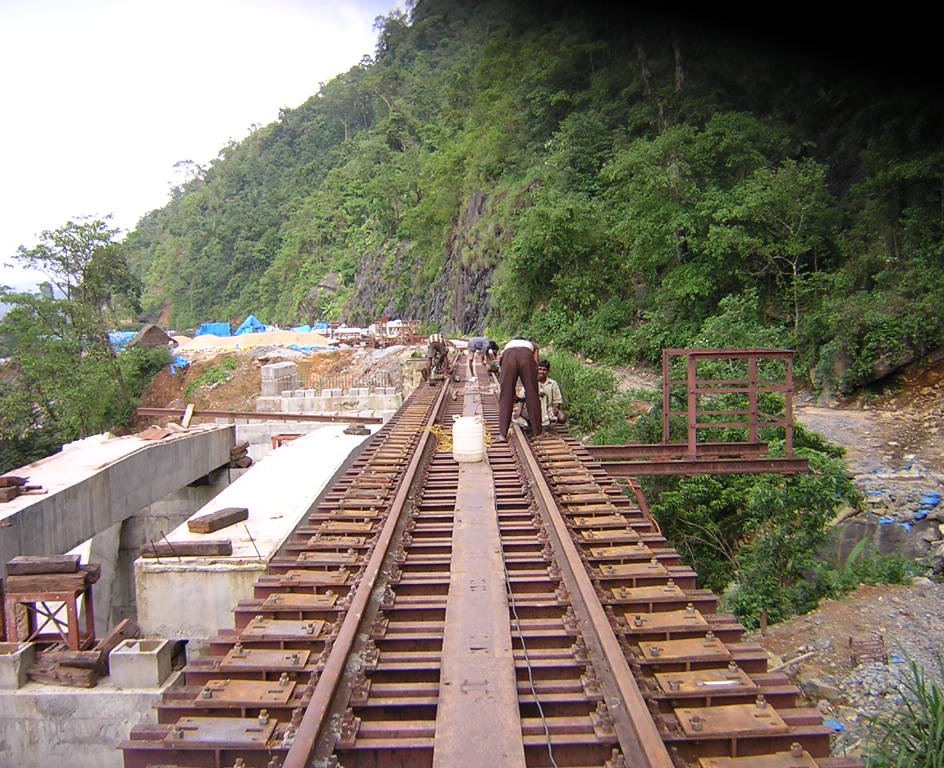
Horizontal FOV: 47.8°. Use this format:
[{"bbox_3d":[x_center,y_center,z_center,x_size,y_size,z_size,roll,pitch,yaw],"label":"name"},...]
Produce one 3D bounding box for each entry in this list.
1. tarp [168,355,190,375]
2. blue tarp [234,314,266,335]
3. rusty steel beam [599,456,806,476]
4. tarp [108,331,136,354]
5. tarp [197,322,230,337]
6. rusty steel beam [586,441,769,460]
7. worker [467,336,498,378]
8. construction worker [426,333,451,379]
[{"bbox_3d":[-13.459,-0.897,49.000,1.050,0.950,0.700,-1,3,0],"label":"tarp"},{"bbox_3d":[-16.640,-4.395,80.000,2.400,1.600,2.400,-1,3,-11],"label":"blue tarp"},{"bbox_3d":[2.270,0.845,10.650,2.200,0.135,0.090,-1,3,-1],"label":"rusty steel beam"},{"bbox_3d":[-23.563,-2.806,72.000,2.100,1.600,1.800,-2,4,-17],"label":"tarp"},{"bbox_3d":[-19.345,-4.019,80.000,2.500,1.200,2.000,-1,3,0],"label":"tarp"},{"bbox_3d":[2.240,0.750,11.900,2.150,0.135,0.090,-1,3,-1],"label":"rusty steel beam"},{"bbox_3d":[0.266,-0.672,27.000,0.820,1.030,0.500,-1,3,0],"label":"worker"},{"bbox_3d":[-0.783,-0.618,25.100,0.580,1.150,0.800,-1,3,0],"label":"construction worker"}]

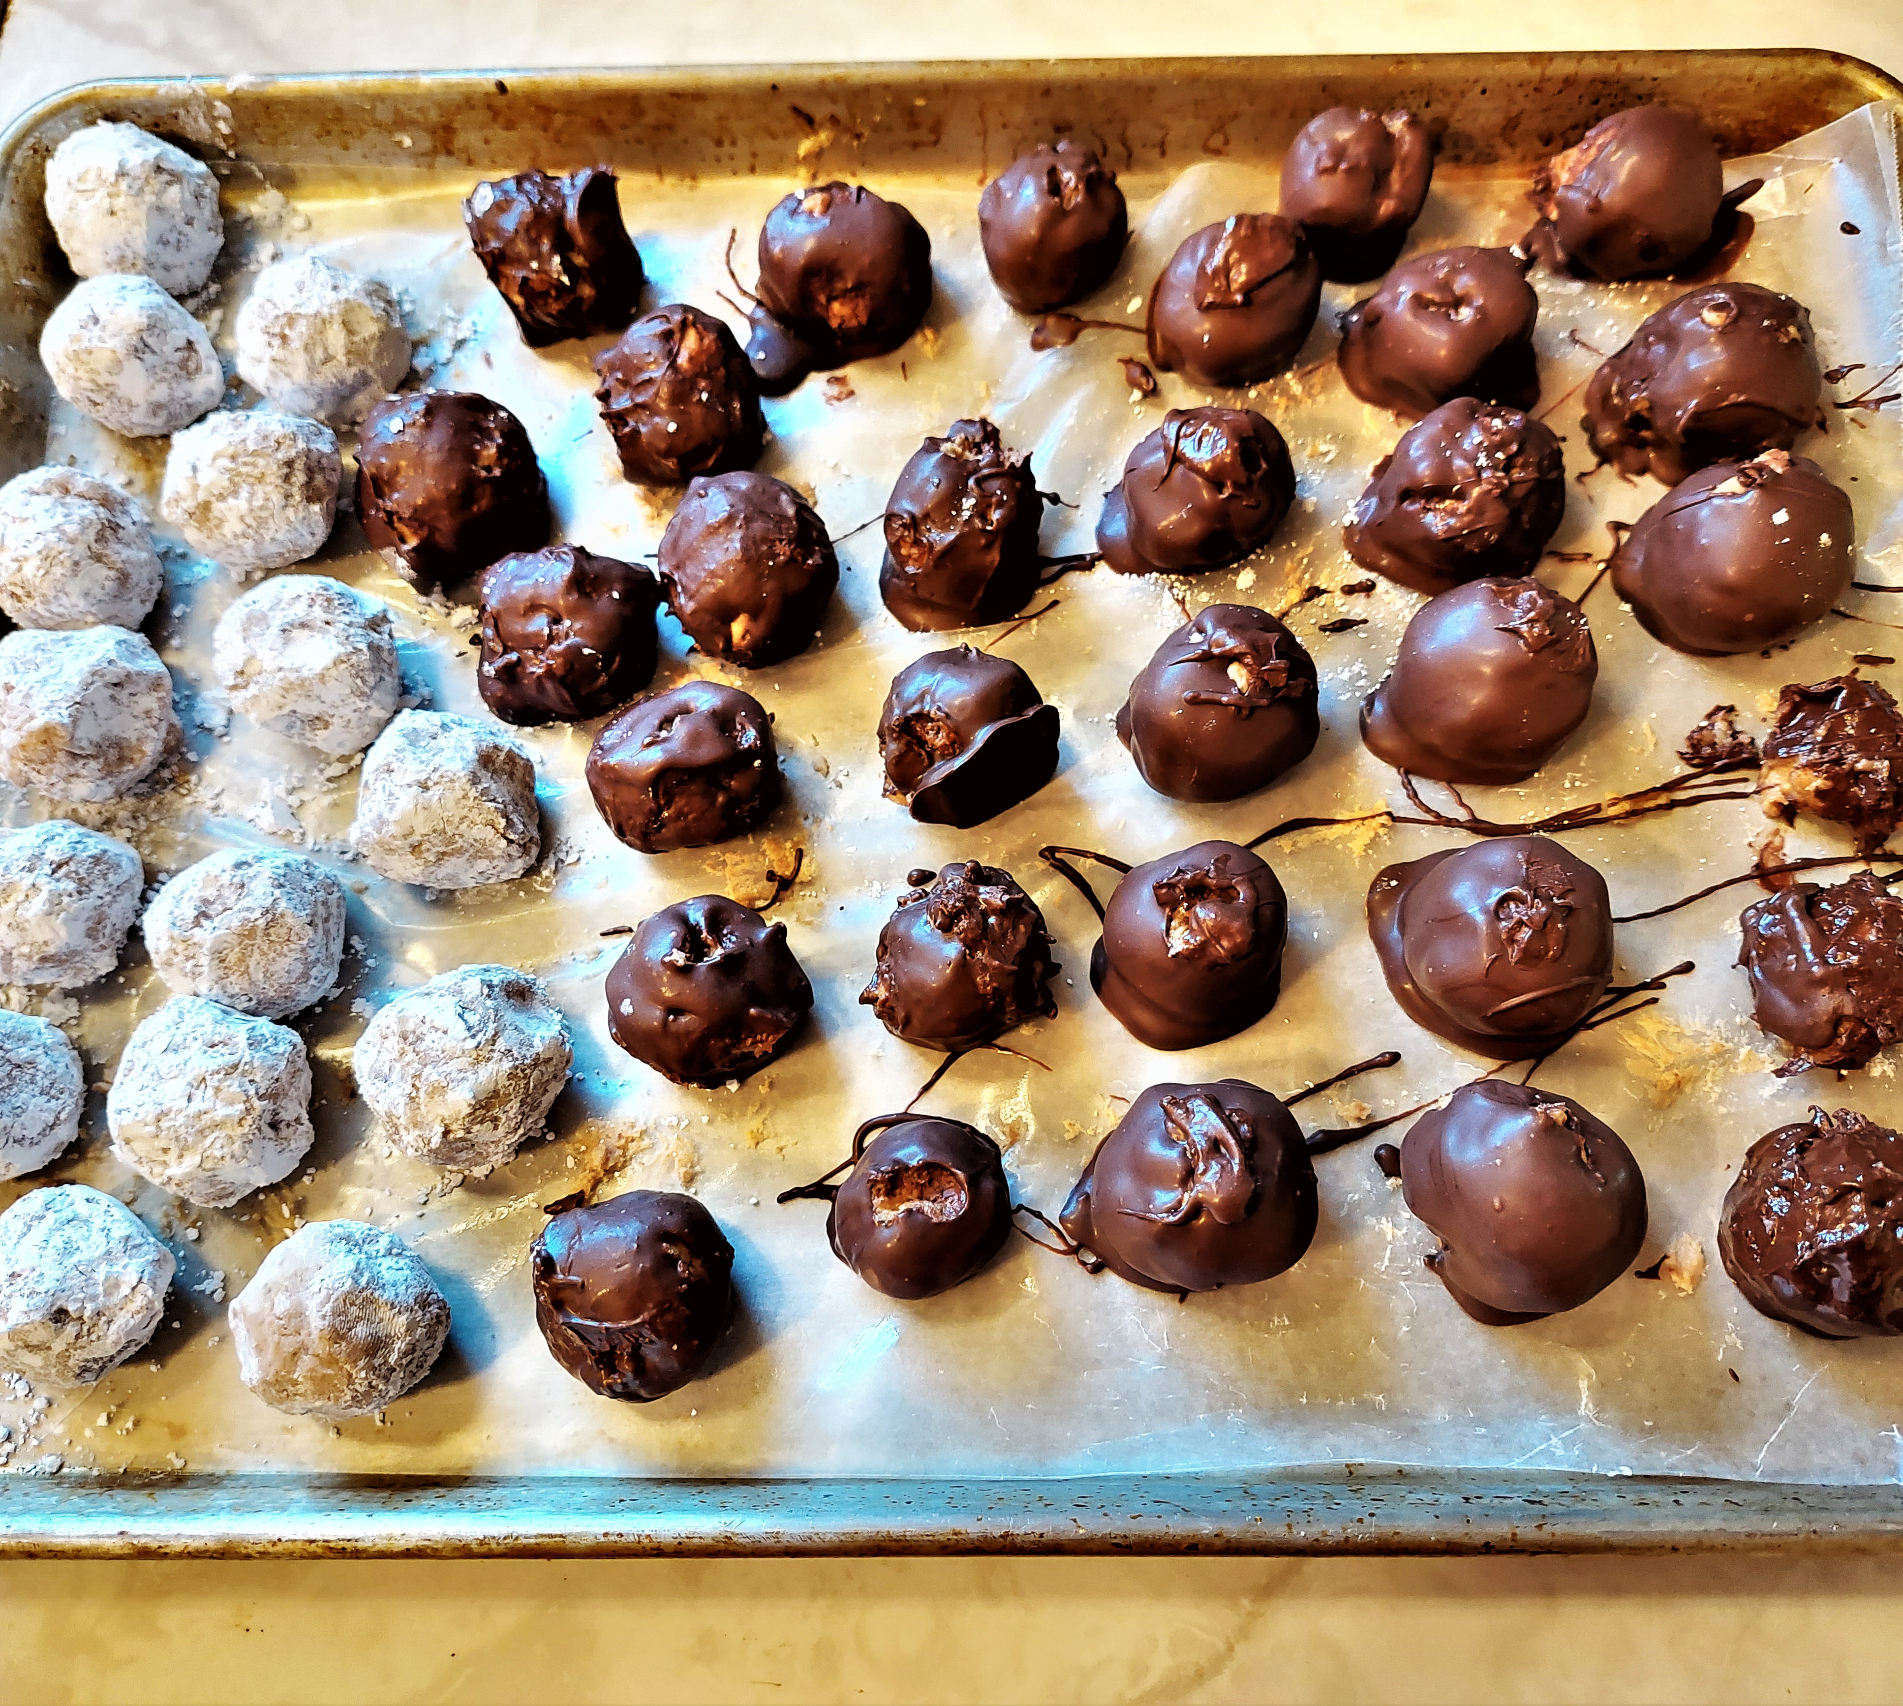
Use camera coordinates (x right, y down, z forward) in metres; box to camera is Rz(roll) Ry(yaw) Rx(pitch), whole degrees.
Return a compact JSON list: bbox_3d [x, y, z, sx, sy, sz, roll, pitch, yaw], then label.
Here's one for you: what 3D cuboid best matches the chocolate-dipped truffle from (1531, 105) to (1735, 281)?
[{"bbox_3d":[0.157,-0.153,0.366,0.044,0.036,0.039,-1,72,1],"label":"chocolate-dipped truffle"}]

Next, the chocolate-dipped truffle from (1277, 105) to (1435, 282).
[{"bbox_3d":[0.093,-0.152,0.365,0.036,0.036,0.037,-1,72,1],"label":"chocolate-dipped truffle"}]

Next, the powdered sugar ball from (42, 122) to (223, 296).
[{"bbox_3d":[-0.190,-0.149,0.366,0.038,0.036,0.038,0,72,1],"label":"powdered sugar ball"}]

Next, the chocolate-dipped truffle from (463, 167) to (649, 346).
[{"bbox_3d":[-0.092,-0.139,0.368,0.041,0.037,0.041,0,70,1],"label":"chocolate-dipped truffle"}]

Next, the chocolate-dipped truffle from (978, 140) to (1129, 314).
[{"bbox_3d":[0.024,-0.146,0.367,0.035,0.034,0.040,-1,72,1],"label":"chocolate-dipped truffle"}]

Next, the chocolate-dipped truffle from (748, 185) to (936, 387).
[{"bbox_3d":[-0.025,-0.126,0.352,0.041,0.039,0.045,-1,72,1],"label":"chocolate-dipped truffle"}]

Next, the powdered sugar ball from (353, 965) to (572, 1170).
[{"bbox_3d":[-0.095,0.041,0.307,0.041,0.037,0.040,0,72,1],"label":"powdered sugar ball"}]

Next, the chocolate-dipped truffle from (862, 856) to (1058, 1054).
[{"bbox_3d":[0.002,0.020,0.313,0.039,0.034,0.038,-1,72,1],"label":"chocolate-dipped truffle"}]

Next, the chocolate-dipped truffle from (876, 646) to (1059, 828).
[{"bbox_3d":[0.003,-0.024,0.326,0.038,0.033,0.039,0,70,1],"label":"chocolate-dipped truffle"}]

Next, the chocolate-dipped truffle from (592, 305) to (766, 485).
[{"bbox_3d":[-0.061,-0.103,0.354,0.038,0.036,0.040,-1,72,1],"label":"chocolate-dipped truffle"}]

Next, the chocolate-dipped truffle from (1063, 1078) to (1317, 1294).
[{"bbox_3d":[0.044,0.062,0.293,0.047,0.035,0.040,0,70,1],"label":"chocolate-dipped truffle"}]

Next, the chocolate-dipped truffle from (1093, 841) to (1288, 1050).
[{"bbox_3d":[0.046,0.018,0.306,0.038,0.035,0.041,-1,72,1],"label":"chocolate-dipped truffle"}]

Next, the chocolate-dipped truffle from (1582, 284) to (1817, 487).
[{"bbox_3d":[0.161,-0.100,0.339,0.047,0.041,0.044,-1,72,1],"label":"chocolate-dipped truffle"}]

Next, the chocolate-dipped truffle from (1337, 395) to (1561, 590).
[{"bbox_3d":[0.108,-0.077,0.340,0.045,0.039,0.043,-1,72,1],"label":"chocolate-dipped truffle"}]

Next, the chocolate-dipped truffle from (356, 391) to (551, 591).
[{"bbox_3d":[-0.107,-0.077,0.338,0.040,0.037,0.043,-1,72,1],"label":"chocolate-dipped truffle"}]

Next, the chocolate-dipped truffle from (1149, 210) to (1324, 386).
[{"bbox_3d":[0.065,-0.127,0.361,0.040,0.034,0.039,0,70,1],"label":"chocolate-dipped truffle"}]

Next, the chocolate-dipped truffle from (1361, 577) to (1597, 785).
[{"bbox_3d":[0.109,-0.036,0.326,0.047,0.037,0.044,0,70,1],"label":"chocolate-dipped truffle"}]

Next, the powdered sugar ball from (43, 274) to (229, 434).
[{"bbox_3d":[-0.188,-0.114,0.362,0.038,0.034,0.037,0,70,1],"label":"powdered sugar ball"}]

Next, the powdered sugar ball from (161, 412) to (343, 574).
[{"bbox_3d":[-0.151,-0.078,0.342,0.037,0.033,0.035,0,72,1],"label":"powdered sugar ball"}]

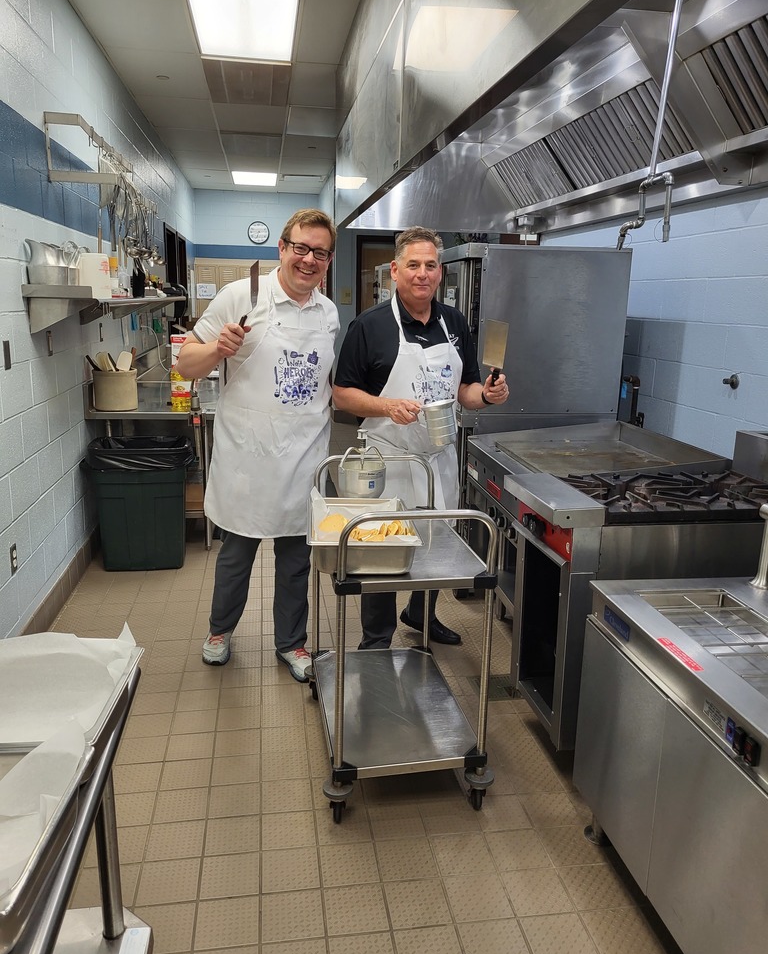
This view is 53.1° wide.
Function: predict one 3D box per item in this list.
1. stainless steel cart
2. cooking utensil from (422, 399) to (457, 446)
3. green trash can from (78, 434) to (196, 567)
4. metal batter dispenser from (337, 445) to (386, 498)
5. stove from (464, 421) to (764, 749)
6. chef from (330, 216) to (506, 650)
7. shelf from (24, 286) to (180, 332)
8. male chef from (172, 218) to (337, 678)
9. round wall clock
[{"bbox_3d":[0.025,0.474,2.538,0.535,0.955,0.820,-1,13,-9],"label":"stainless steel cart"},{"bbox_3d":[0.212,-0.201,2.929,0.140,0.160,0.130,-12,15,-6],"label":"cooking utensil"},{"bbox_3d":[-1.358,0.148,4.378,0.575,0.700,0.430,-1,13,-9],"label":"green trash can"},{"bbox_3d":[-0.075,-0.003,2.706,0.172,0.225,0.170,-1,13,-9],"label":"metal batter dispenser"},{"bbox_3d":[0.858,0.325,3.113,0.920,1.020,1.380,-1,13,-9],"label":"stove"},{"bbox_3d":[0.135,-0.103,3.199,0.670,1.785,0.480,-3,14,-17],"label":"chef"},{"bbox_3d":[-1.709,-1.175,5.258,0.290,0.205,4.030,-1,13,-9],"label":"shelf"},{"bbox_3d":[-0.496,-0.111,3.087,0.620,1.825,0.460,-4,14,-20],"label":"male chef"},{"bbox_3d":[-1.839,-3.571,11.295,0.325,0.325,0.050,-1,13,-9],"label":"round wall clock"}]

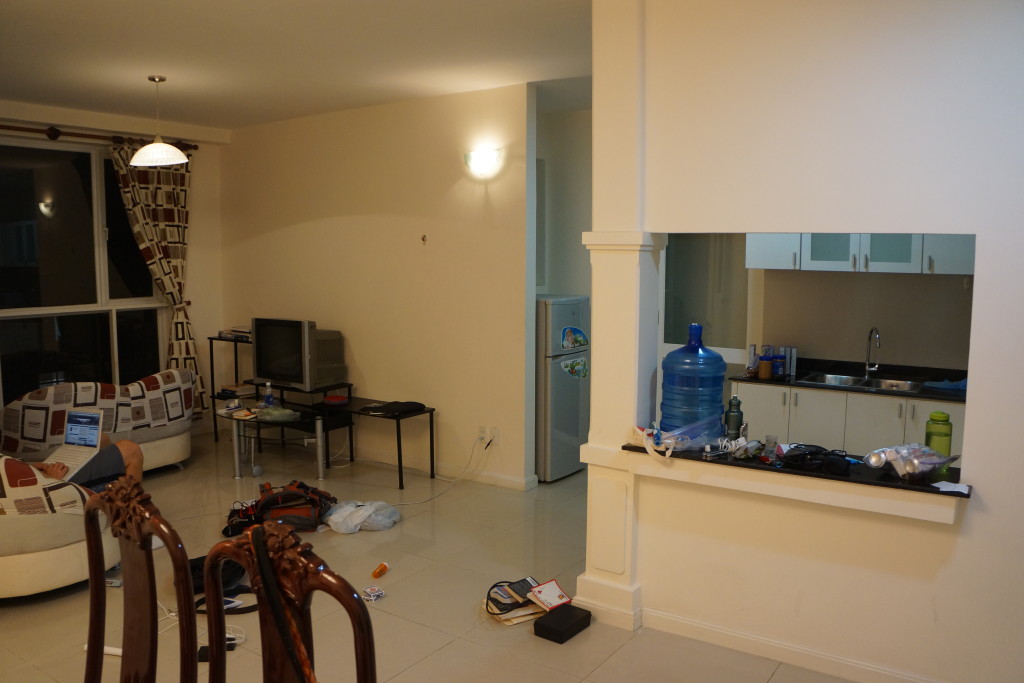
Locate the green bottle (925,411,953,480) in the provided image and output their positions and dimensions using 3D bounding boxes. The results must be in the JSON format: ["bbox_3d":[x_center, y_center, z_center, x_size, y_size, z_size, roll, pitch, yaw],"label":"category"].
[{"bbox_3d":[1.527,0.361,2.746,0.086,0.220,0.086,4,7,34],"label":"green bottle"}]

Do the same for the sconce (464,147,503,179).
[{"bbox_3d":[-0.208,-1.215,5.261,0.300,0.180,0.140,4,8,34],"label":"sconce"}]

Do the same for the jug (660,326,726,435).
[{"bbox_3d":[0.796,0.167,3.361,0.273,0.490,0.273,4,7,34],"label":"jug"}]

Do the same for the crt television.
[{"bbox_3d":[-1.620,0.075,5.984,0.650,0.510,0.470,4,7,34],"label":"crt television"}]

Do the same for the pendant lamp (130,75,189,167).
[{"bbox_3d":[-2.239,-1.391,4.862,0.355,0.570,0.355,4,8,34],"label":"pendant lamp"}]

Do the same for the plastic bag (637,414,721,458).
[{"bbox_3d":[0.673,0.372,3.092,0.340,0.160,0.180,4,8,34],"label":"plastic bag"}]

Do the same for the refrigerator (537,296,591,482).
[{"bbox_3d":[0.199,0.317,5.797,0.570,1.310,0.540,4,7,34],"label":"refrigerator"}]

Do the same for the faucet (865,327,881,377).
[{"bbox_3d":[2.202,0.084,4.677,0.060,0.330,0.170,1,6,5],"label":"faucet"}]

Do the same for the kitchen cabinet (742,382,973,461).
[{"bbox_3d":[2.105,0.677,4.678,1.340,0.820,0.580,4,8,34],"label":"kitchen cabinet"}]

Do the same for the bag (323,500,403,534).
[{"bbox_3d":[-0.896,1.039,4.623,0.440,0.115,0.300,-1,6,-11],"label":"bag"}]

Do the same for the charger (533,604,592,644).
[{"bbox_3d":[0.216,1.193,3.241,0.138,0.056,0.210,5,7,38],"label":"charger"}]

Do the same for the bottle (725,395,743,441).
[{"bbox_3d":[0.948,0.323,3.278,0.073,0.195,0.073,4,7,34],"label":"bottle"}]

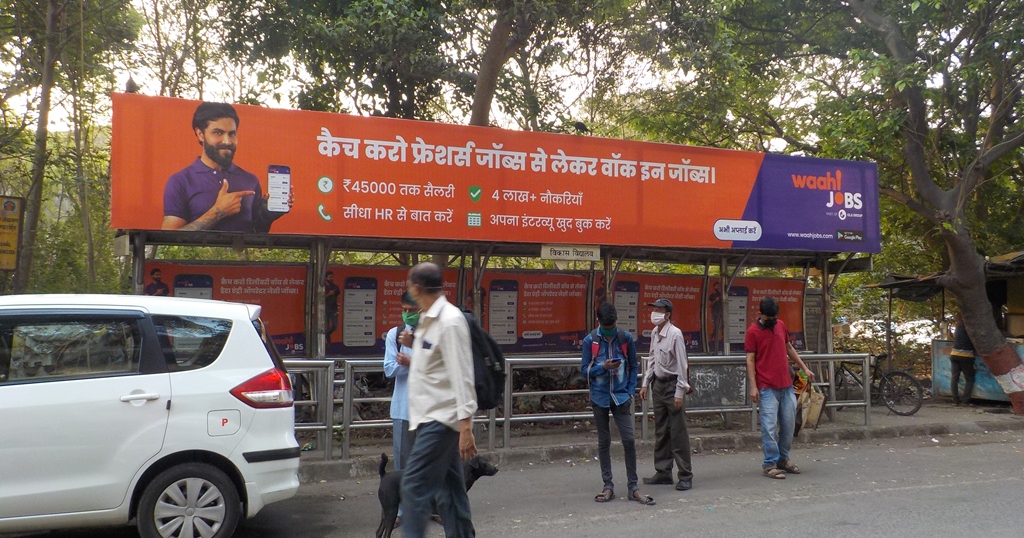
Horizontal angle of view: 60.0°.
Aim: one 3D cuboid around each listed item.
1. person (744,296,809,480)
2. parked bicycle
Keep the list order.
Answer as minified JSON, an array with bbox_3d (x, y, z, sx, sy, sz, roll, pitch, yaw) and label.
[{"bbox_3d":[2.551,1.129,8.669,0.560,1.710,0.380,1,-5,-9],"label":"person"},{"bbox_3d":[5.531,1.730,13.755,0.560,1.000,1.650,4,-6,-40],"label":"parked bicycle"}]

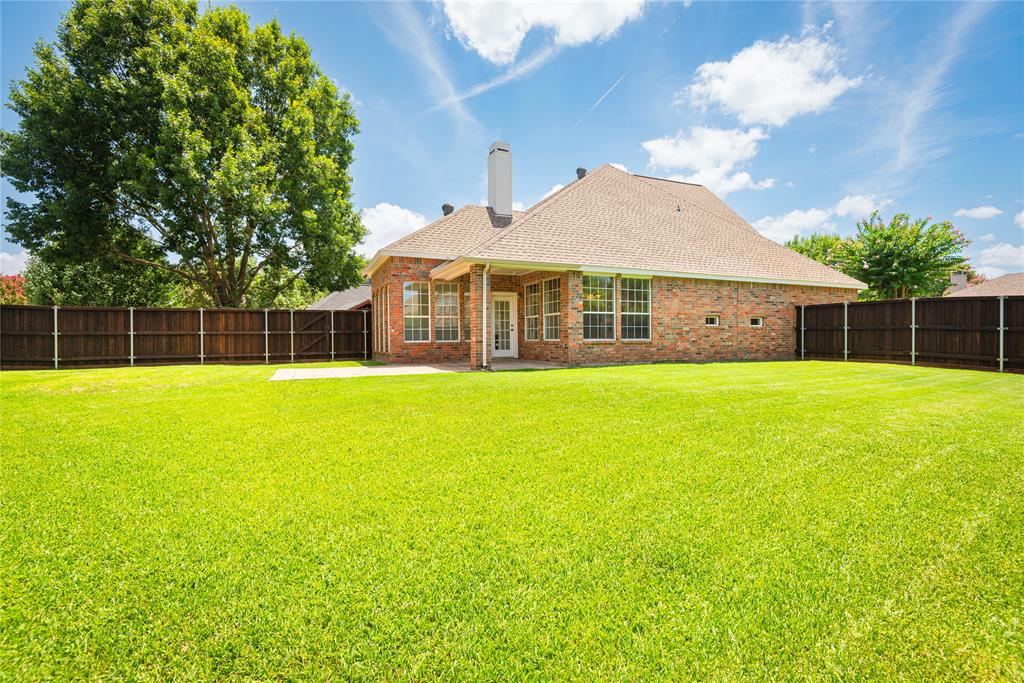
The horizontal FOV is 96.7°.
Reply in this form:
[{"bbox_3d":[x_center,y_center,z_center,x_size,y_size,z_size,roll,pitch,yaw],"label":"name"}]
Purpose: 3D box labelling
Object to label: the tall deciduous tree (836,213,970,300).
[{"bbox_3d":[16.400,-2.350,19.400,4.400,6.200,4.300,0,0,40],"label":"tall deciduous tree"}]

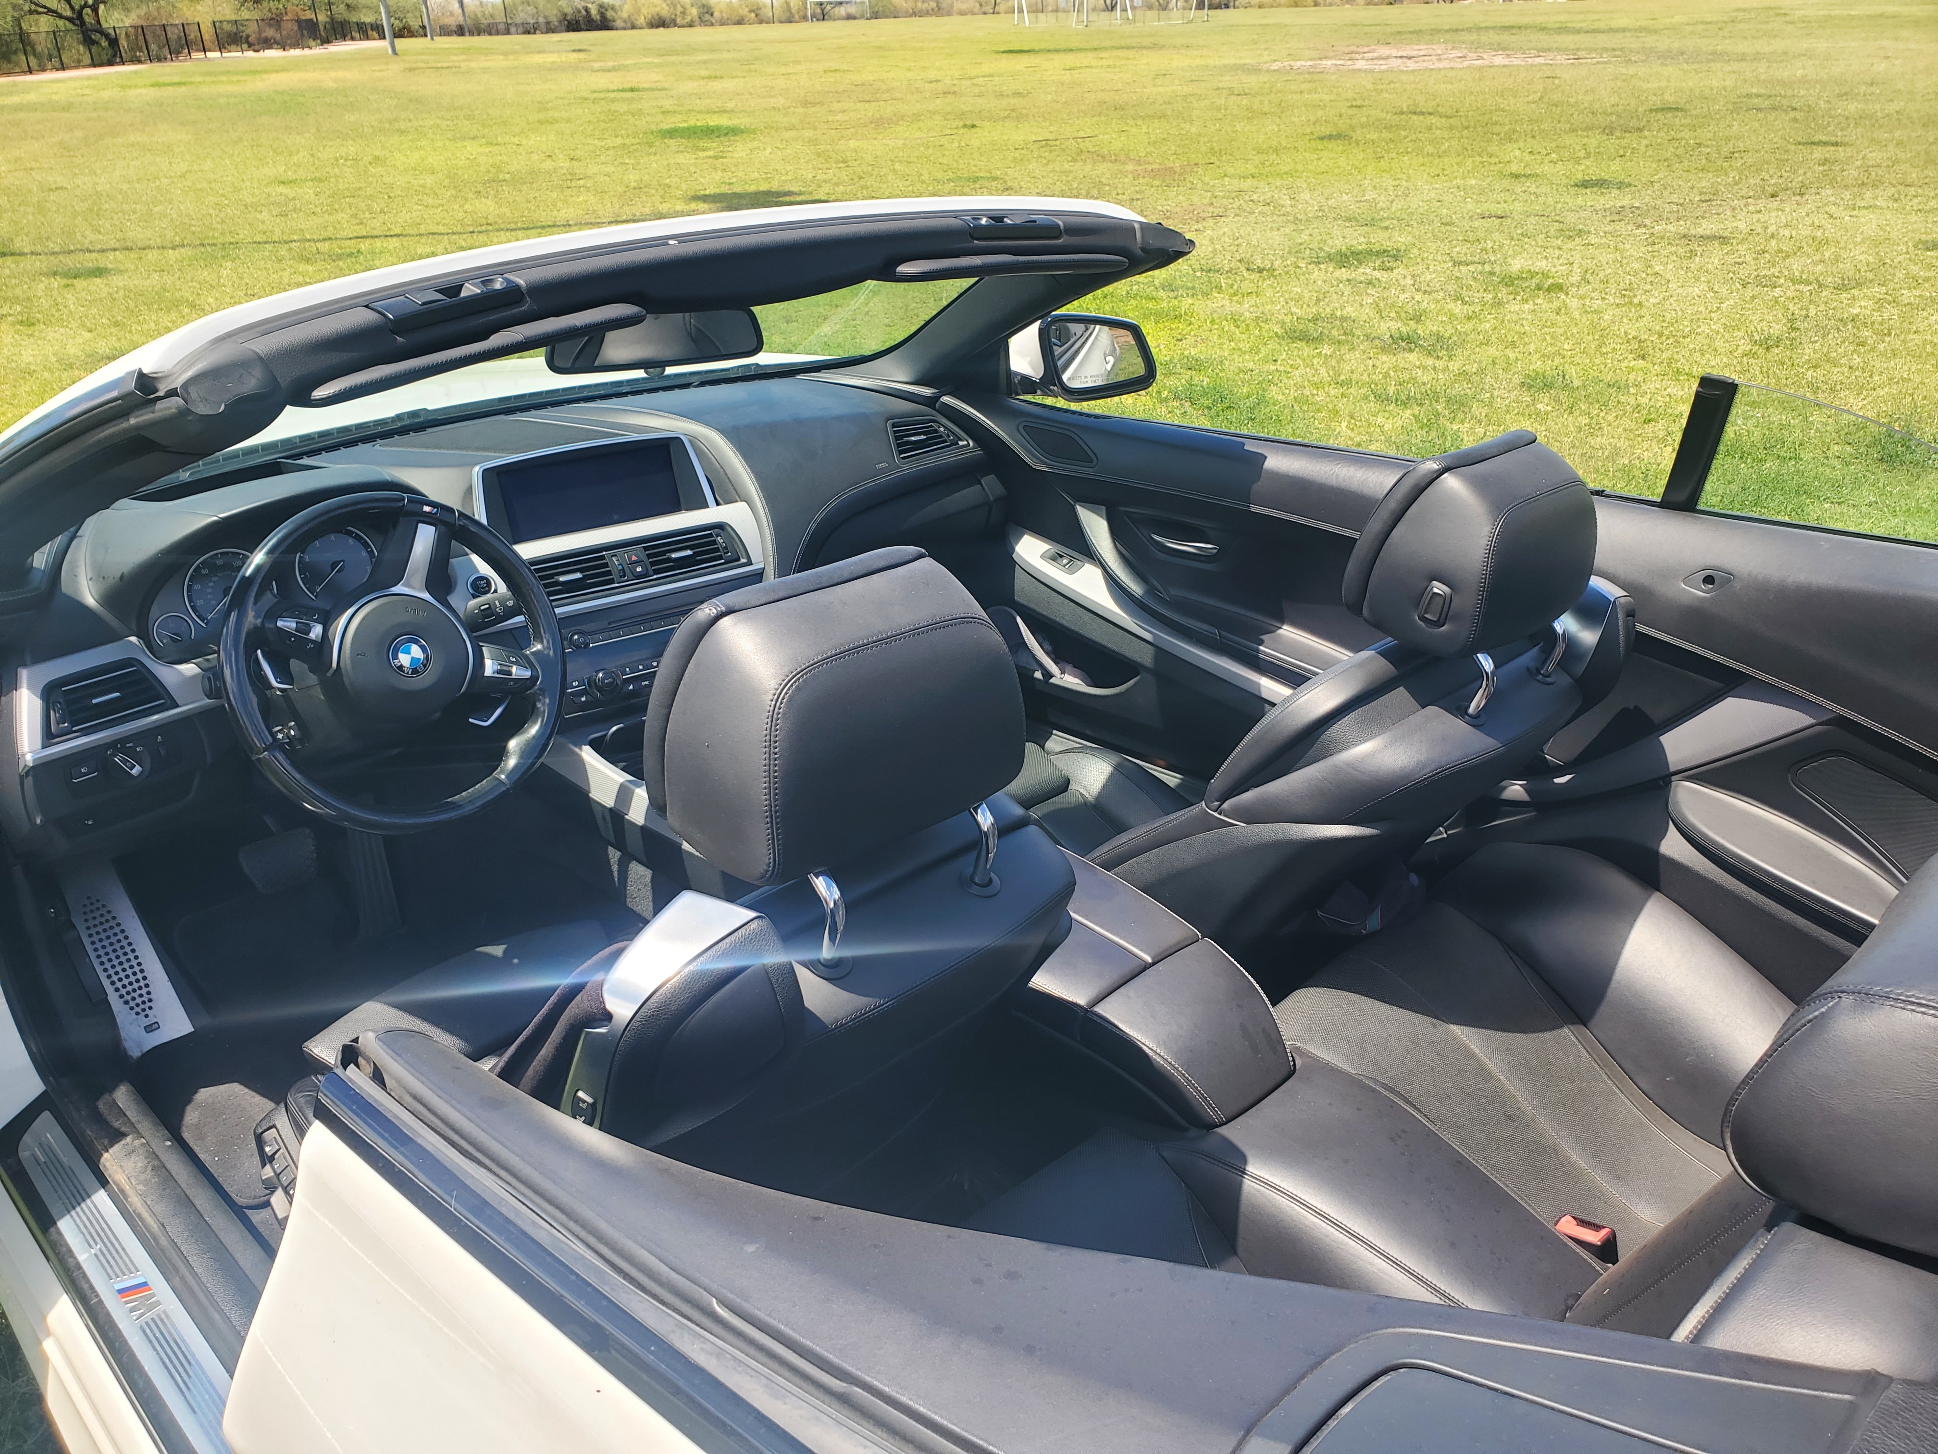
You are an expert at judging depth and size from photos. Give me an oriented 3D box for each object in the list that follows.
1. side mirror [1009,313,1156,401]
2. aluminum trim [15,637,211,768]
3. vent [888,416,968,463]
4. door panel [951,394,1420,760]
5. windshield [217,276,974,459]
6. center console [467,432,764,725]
[{"bbox_3d":[0.163,-0.628,2.455,0.255,0.148,0.170,-18,31,-31],"label":"side mirror"},{"bbox_3d":[-0.891,-0.041,1.519,0.185,0.105,0.060,-23,22,-38],"label":"aluminum trim"},{"bbox_3d":[-0.063,-0.461,2.283,0.155,0.070,0.045,-23,19,-38],"label":"vent"},{"bbox_3d":[0.326,-0.166,2.168,0.160,0.620,1.120,-23,34,-38],"label":"door panel"},{"bbox_3d":[-0.500,-0.467,1.846,1.340,0.130,0.740,-23,8,-38],"label":"windshield"},{"bbox_3d":[-0.445,-0.194,1.935,0.390,0.340,0.200,-18,21,-32],"label":"center console"}]

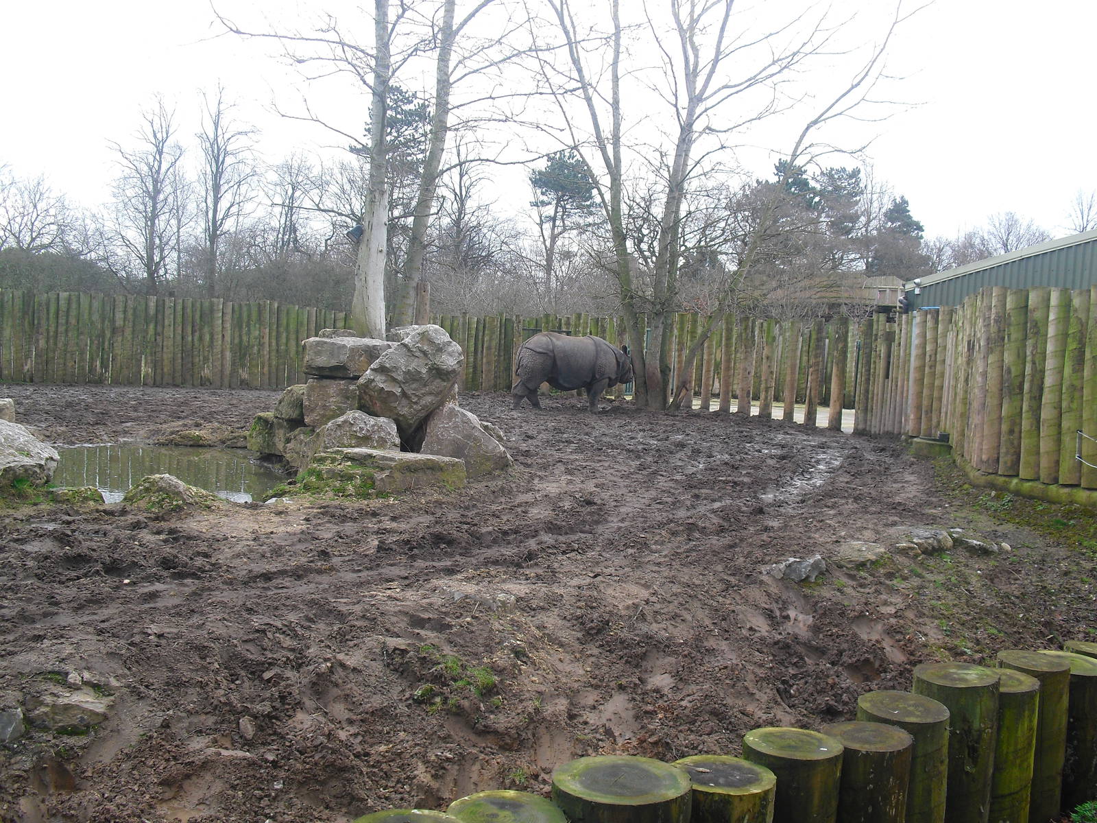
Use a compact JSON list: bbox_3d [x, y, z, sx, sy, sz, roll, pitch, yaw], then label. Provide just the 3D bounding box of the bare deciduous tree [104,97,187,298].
[{"bbox_3d":[-19.793,-9.108,56.000,4.000,12.400,4.000,1,4,-19],"label":"bare deciduous tree"}]

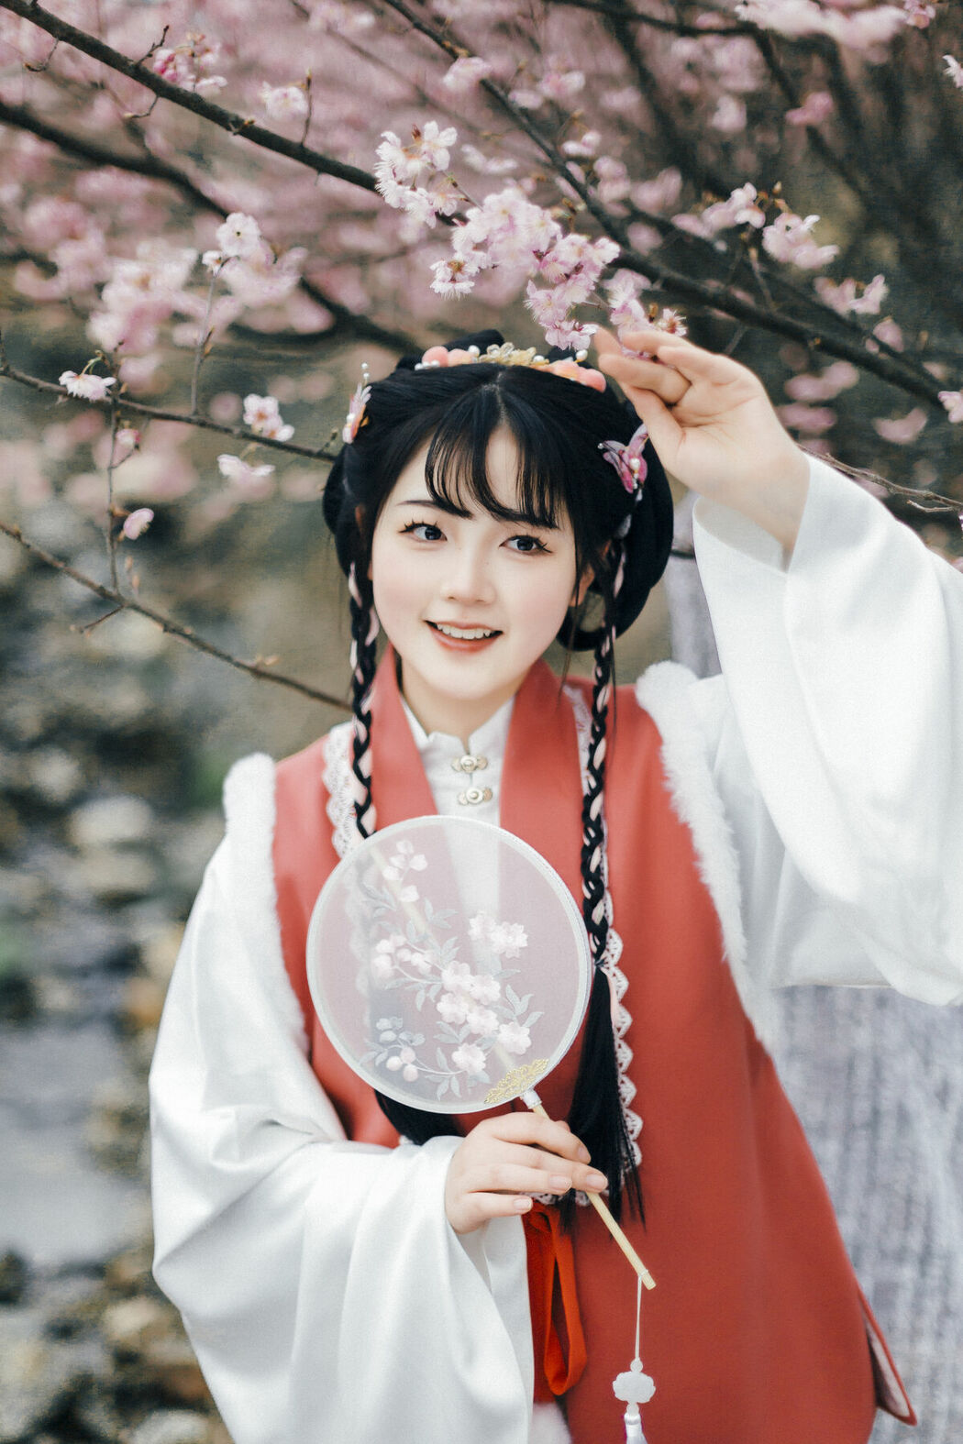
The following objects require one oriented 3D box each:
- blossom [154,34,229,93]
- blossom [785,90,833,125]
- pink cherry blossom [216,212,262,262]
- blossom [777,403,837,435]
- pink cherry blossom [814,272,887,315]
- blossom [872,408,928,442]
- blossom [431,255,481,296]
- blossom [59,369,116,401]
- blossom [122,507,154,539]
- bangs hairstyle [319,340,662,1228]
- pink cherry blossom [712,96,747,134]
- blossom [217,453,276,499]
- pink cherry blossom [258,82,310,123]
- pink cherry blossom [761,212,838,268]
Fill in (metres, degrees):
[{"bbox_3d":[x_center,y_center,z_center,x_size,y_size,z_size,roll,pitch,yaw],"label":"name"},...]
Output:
[{"bbox_3d":[-0.213,-0.479,1.460,0.053,0.042,0.042,0,7,0],"label":"blossom"},{"bbox_3d":[0.287,-0.536,1.750,0.042,0.031,0.034,1,7,11],"label":"blossom"},{"bbox_3d":[-0.170,-0.341,1.410,0.033,0.033,0.022,1,7,9],"label":"pink cherry blossom"},{"bbox_3d":[0.292,-0.272,1.800,0.052,0.029,0.038,1,7,11],"label":"blossom"},{"bbox_3d":[0.282,-0.327,1.530,0.054,0.032,0.038,0,7,0],"label":"pink cherry blossom"},{"bbox_3d":[0.354,-0.252,1.700,0.046,0.029,0.034,0,7,0],"label":"blossom"},{"bbox_3d":[-0.018,-0.303,1.360,0.034,0.029,0.030,1,7,6],"label":"blossom"},{"bbox_3d":[-0.267,-0.228,1.360,0.039,0.021,0.032,0,7,0],"label":"blossom"},{"bbox_3d":[-0.248,-0.144,1.450,0.022,0.023,0.023,5,9,37],"label":"blossom"},{"bbox_3d":[0.011,0.044,1.370,0.240,0.585,0.250,1,7,7],"label":"bangs hairstyle"},{"bbox_3d":[0.225,-0.551,1.820,0.032,0.033,0.029,0,7,0],"label":"pink cherry blossom"},{"bbox_3d":[-0.171,-0.179,1.460,0.042,0.031,0.034,0,7,0],"label":"blossom"},{"bbox_3d":[-0.148,-0.463,1.500,0.037,0.030,0.026,0,7,3],"label":"pink cherry blossom"},{"bbox_3d":[0.232,-0.350,1.460,0.054,0.040,0.040,0,7,0],"label":"pink cherry blossom"}]

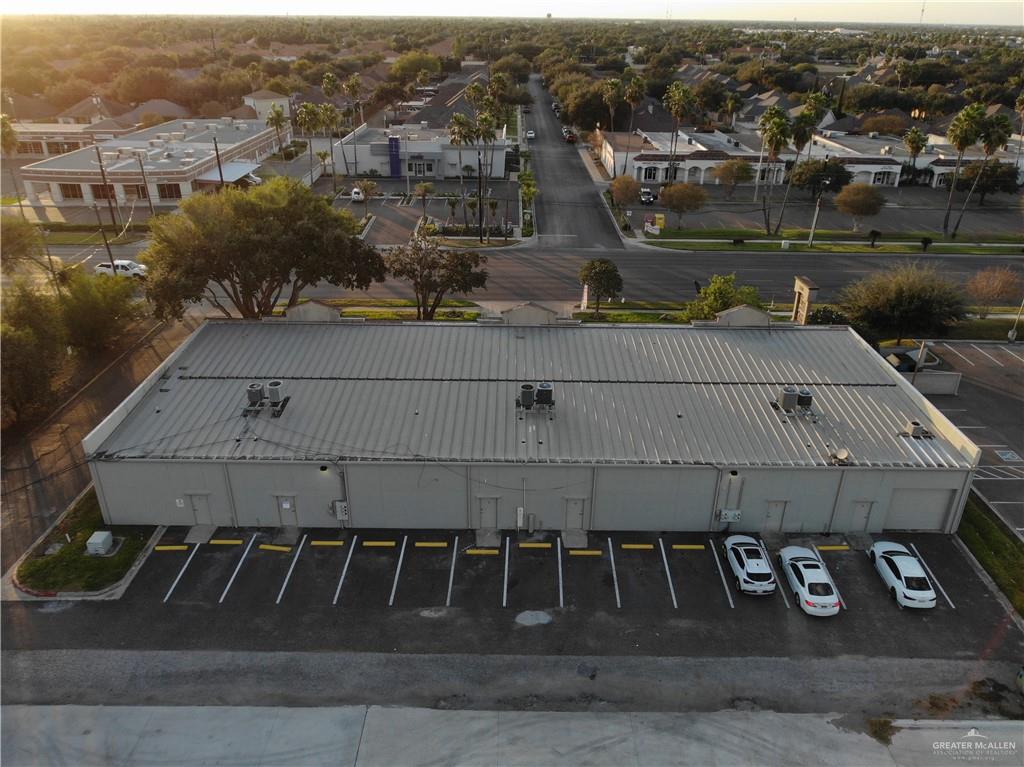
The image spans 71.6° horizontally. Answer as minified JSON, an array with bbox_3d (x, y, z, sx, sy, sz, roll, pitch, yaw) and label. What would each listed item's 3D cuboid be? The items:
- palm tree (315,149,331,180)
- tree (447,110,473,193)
[{"bbox_3d":[-33.150,-38.534,124.632,2.600,4.618,2.600,0,27,0],"label":"palm tree"},{"bbox_3d":[-6.655,-28.841,96.760,3.700,15.600,3.700,1,27,0],"label":"tree"}]

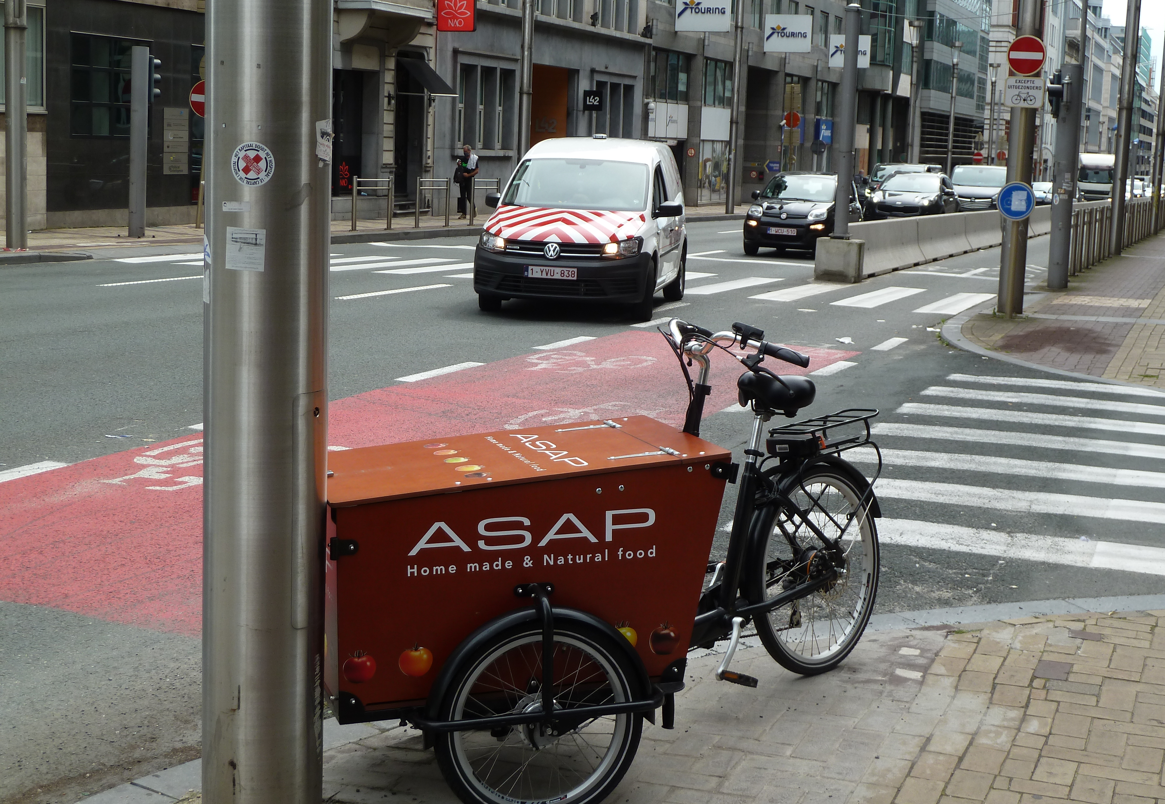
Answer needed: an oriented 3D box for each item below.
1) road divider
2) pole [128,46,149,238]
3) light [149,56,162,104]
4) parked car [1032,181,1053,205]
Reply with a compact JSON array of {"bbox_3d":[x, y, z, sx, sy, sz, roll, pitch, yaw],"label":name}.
[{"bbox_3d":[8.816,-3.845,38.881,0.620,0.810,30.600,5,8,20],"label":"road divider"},{"bbox_3d":[-6.924,-4.052,27.321,0.268,2.946,0.268,0,8,-14],"label":"pole"},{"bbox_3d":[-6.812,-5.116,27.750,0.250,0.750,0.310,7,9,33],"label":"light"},{"bbox_3d":[19.800,-8.810,75.000,1.800,1.500,4.300,5,8,20],"label":"parked car"}]

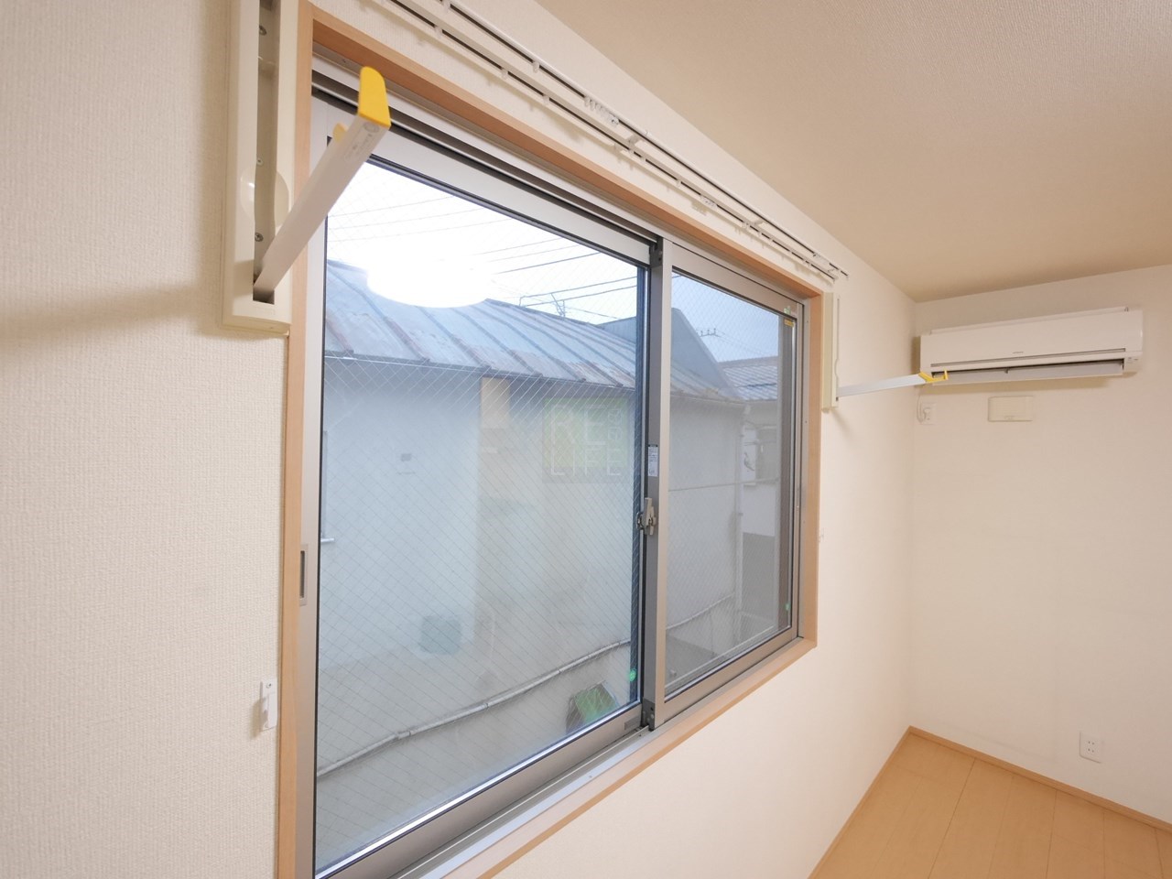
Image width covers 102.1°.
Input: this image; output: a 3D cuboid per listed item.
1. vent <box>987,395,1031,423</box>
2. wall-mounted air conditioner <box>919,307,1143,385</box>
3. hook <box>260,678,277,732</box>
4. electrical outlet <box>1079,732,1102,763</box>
[{"bbox_3d":[2.171,-0.156,2.428,0.025,0.128,0.165,1,0,-43],"label":"vent"},{"bbox_3d":[2.135,-0.438,2.336,0.210,0.293,0.786,1,0,-43],"label":"wall-mounted air conditioner"},{"bbox_3d":[-0.408,0.348,0.614,0.018,0.064,0.022,1,0,-43],"label":"hook"},{"bbox_3d":[2.350,1.433,2.206,0.010,0.118,0.070,1,0,-43],"label":"electrical outlet"}]

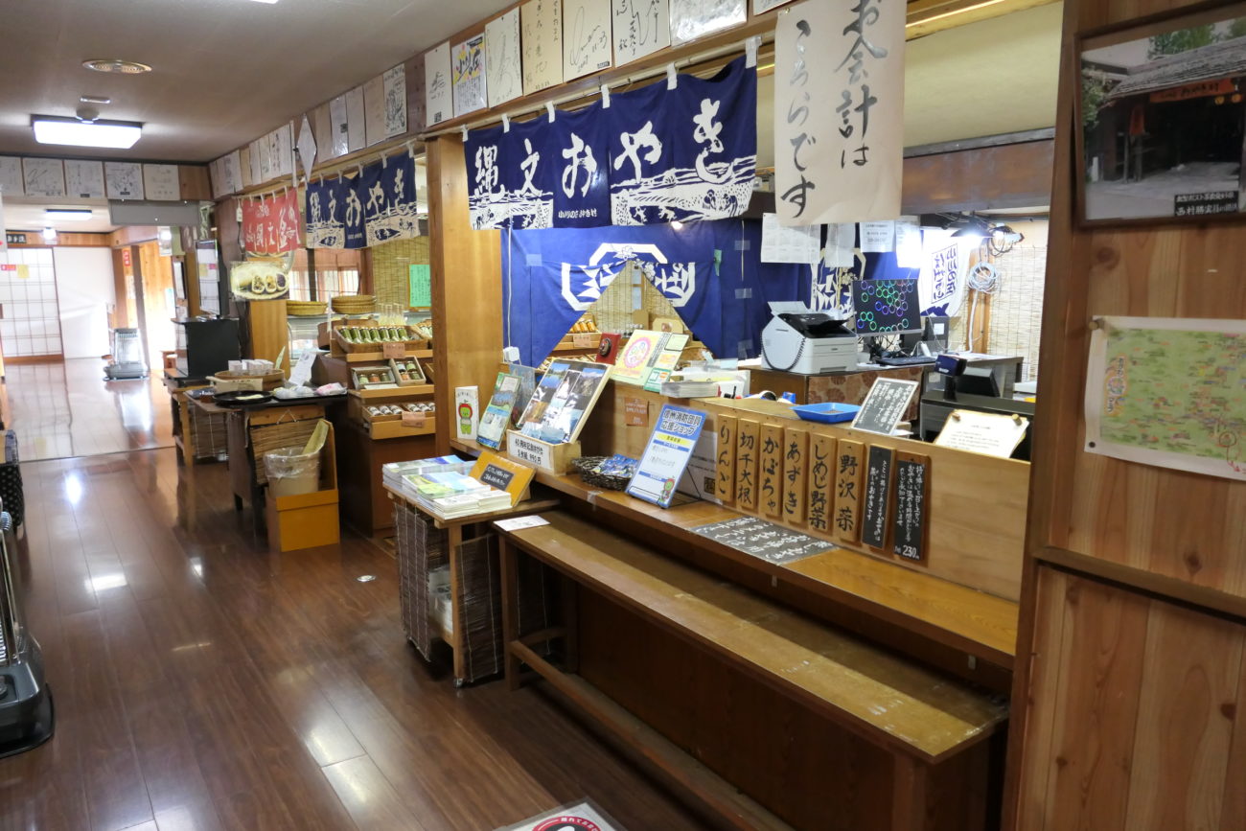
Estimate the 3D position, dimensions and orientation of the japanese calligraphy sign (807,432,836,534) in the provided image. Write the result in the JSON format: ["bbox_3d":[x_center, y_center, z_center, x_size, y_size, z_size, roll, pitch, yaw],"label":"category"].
[{"bbox_3d":[0.517,0.176,2.244,0.018,0.252,0.078,-7,12,-34],"label":"japanese calligraphy sign"}]

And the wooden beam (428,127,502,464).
[{"bbox_3d":[-0.646,-0.131,3.675,0.254,1.985,0.149,-7,12,-34],"label":"wooden beam"}]

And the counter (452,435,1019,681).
[{"bbox_3d":[0.105,0.277,2.676,0.250,0.035,2.500,-7,12,-34],"label":"counter"}]

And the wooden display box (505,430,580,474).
[{"bbox_3d":[-0.280,0.126,3.089,0.117,0.111,0.326,-7,12,-35],"label":"wooden display box"}]

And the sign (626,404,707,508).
[{"bbox_3d":[0.133,0.118,2.616,0.018,0.304,0.218,27,-8,-35],"label":"sign"}]

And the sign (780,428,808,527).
[{"bbox_3d":[0.468,0.165,2.337,0.016,0.256,0.072,-7,12,-34],"label":"sign"}]

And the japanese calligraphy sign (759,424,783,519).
[{"bbox_3d":[0.412,0.151,2.392,0.018,0.252,0.077,-7,12,-34],"label":"japanese calligraphy sign"}]

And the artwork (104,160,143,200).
[{"bbox_3d":[-3.838,-1.804,6.671,0.243,0.272,0.018,-7,12,-34],"label":"artwork"}]

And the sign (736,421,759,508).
[{"bbox_3d":[0.363,0.140,2.484,0.016,0.256,0.074,-7,12,-34],"label":"sign"}]

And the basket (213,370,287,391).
[{"bbox_3d":[-2.252,-0.198,5.244,0.388,0.114,0.388,-7,12,-34],"label":"basket"}]

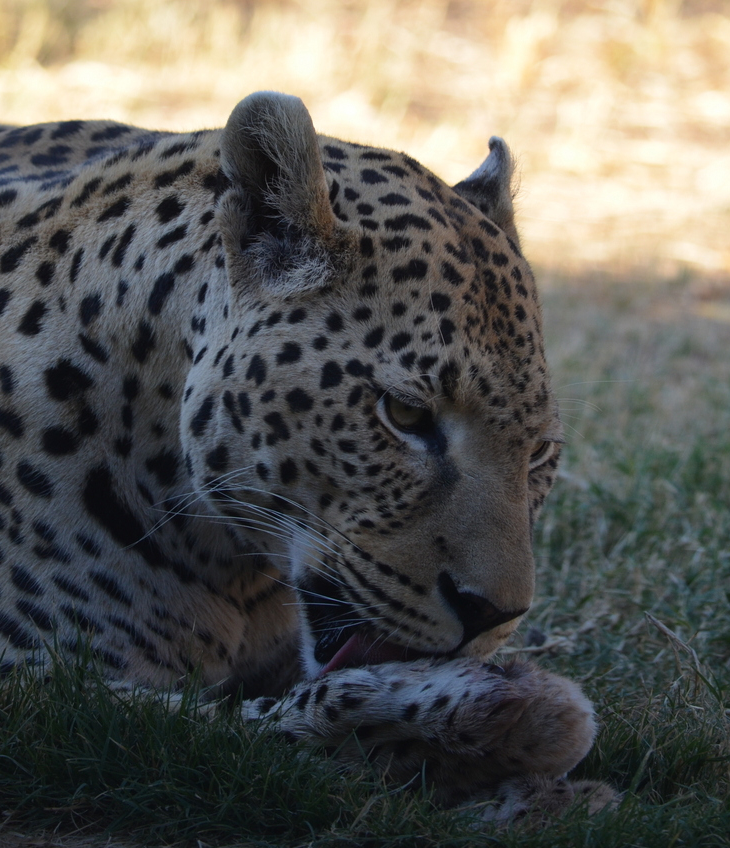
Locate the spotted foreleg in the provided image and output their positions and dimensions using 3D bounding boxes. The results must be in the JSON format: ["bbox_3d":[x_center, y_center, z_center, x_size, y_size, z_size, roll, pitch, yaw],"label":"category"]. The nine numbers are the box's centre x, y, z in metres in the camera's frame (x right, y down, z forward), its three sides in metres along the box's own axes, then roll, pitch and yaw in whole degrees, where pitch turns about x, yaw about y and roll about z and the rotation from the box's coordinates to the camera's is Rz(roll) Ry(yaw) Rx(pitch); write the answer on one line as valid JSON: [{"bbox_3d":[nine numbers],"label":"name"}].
[{"bbox_3d":[0.032,0.170,5.360,0.185,0.074,0.090,2,8,13],"label":"spotted foreleg"}]

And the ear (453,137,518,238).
[{"bbox_3d":[0.070,-0.129,5.530,0.035,0.068,0.055,5,6,21],"label":"ear"}]

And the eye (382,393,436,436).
[{"bbox_3d":[0.024,-0.005,5.390,0.031,0.021,0.020,9,6,-25],"label":"eye"}]

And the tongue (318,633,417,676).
[{"bbox_3d":[0.001,0.126,5.370,0.042,0.020,0.050,-5,9,-31],"label":"tongue"}]

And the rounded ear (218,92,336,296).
[{"bbox_3d":[-0.049,-0.127,5.430,0.060,0.107,0.045,-4,6,6],"label":"rounded ear"}]

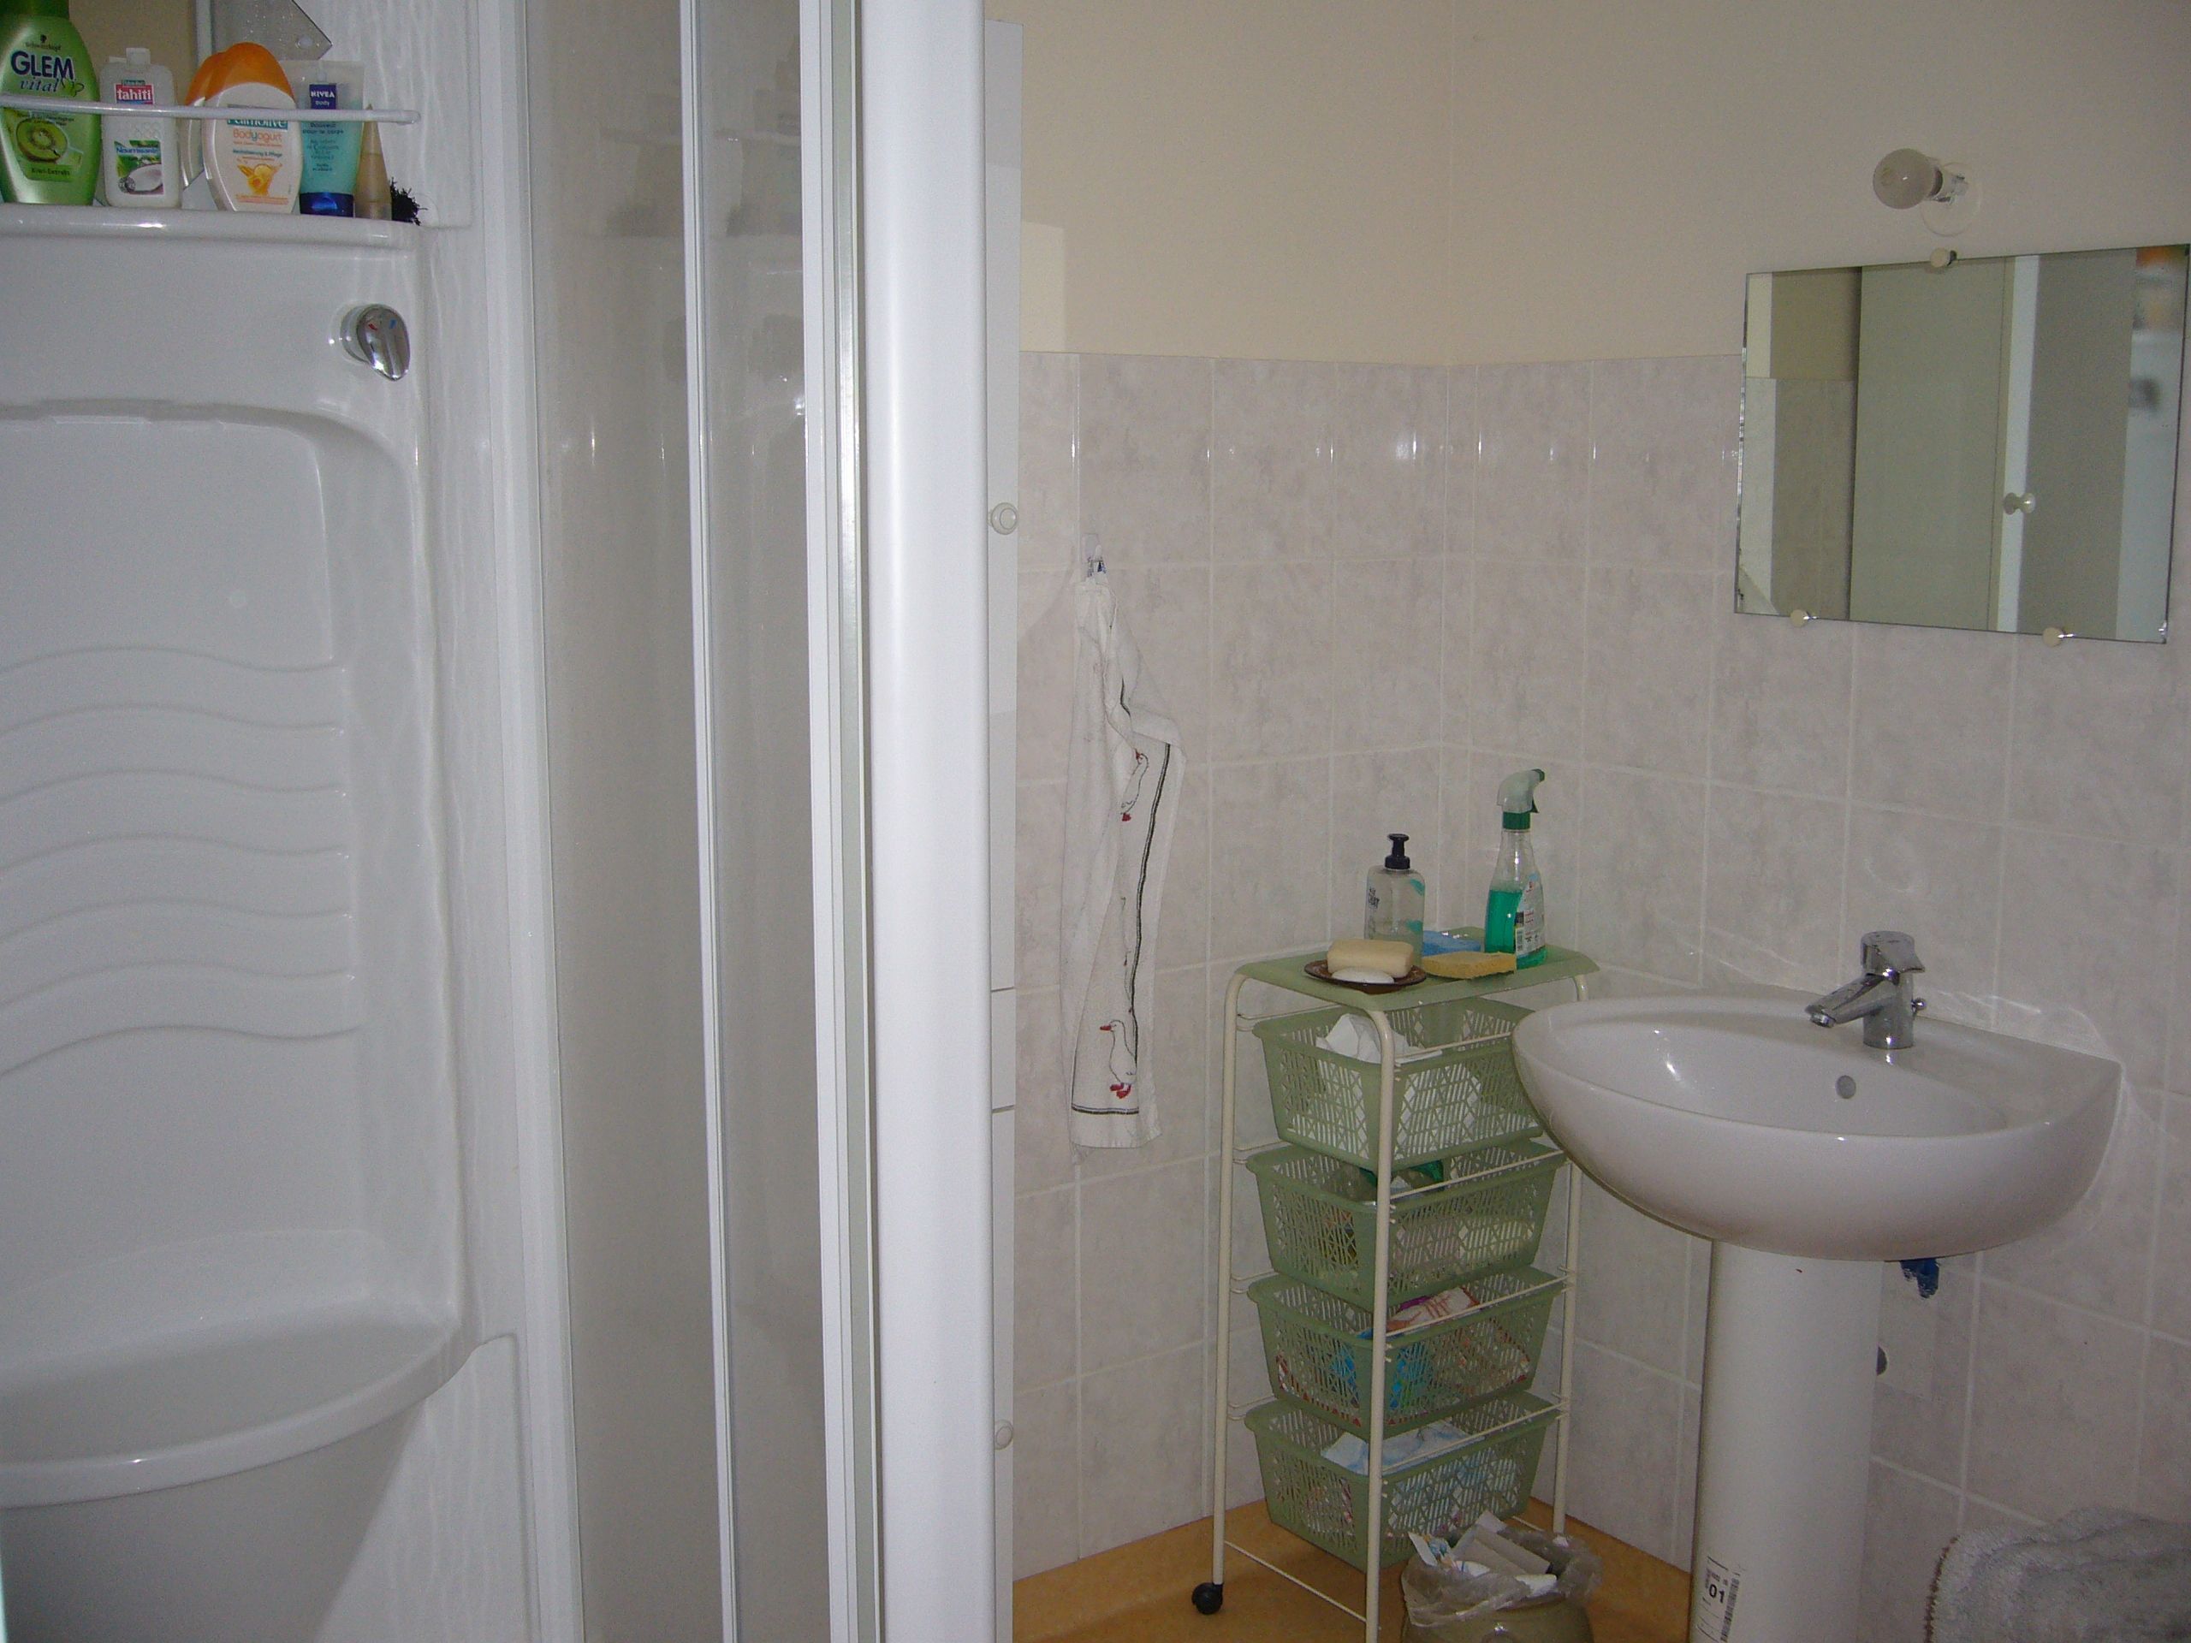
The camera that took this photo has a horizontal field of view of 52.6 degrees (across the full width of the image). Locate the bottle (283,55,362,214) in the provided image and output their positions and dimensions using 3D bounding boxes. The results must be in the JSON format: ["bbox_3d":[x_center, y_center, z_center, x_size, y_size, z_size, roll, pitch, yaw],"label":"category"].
[{"bbox_3d":[-0.679,-0.597,1.945,0.069,0.146,0.044,-4,10,-22],"label":"bottle"}]

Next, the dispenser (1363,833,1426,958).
[{"bbox_3d":[0.357,0.093,2.626,0.069,0.157,0.064,1,9,8],"label":"dispenser"}]

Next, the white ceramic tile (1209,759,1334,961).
[{"bbox_3d":[0.223,0.047,2.869,0.200,0.250,0.010,-6,11,-35],"label":"white ceramic tile"}]

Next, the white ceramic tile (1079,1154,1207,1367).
[{"bbox_3d":[0.061,0.561,2.821,0.200,0.250,0.010,-7,11,-35],"label":"white ceramic tile"}]

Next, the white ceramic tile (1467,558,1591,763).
[{"bbox_3d":[0.564,-0.211,2.888,0.010,0.250,0.200,-6,11,-35],"label":"white ceramic tile"}]

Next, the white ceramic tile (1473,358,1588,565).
[{"bbox_3d":[0.563,-0.457,2.826,0.010,0.250,0.200,-7,11,-35],"label":"white ceramic tile"}]

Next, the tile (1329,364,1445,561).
[{"bbox_3d":[0.389,-0.469,2.908,0.202,0.250,0.010,-6,11,-35],"label":"tile"}]

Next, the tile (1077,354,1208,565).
[{"bbox_3d":[0.060,-0.433,2.675,0.200,0.250,0.010,-6,11,-35],"label":"tile"}]

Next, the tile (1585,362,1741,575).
[{"bbox_3d":[0.677,-0.432,2.670,0.010,0.250,0.200,-7,11,-35],"label":"tile"}]

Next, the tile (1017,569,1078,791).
[{"bbox_3d":[-0.105,-0.163,2.584,0.200,0.250,0.010,-7,11,-35],"label":"tile"}]

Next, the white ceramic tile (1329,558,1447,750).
[{"bbox_3d":[0.388,-0.220,2.947,0.202,0.250,0.010,-6,11,-35],"label":"white ceramic tile"}]

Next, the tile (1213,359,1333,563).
[{"bbox_3d":[0.223,-0.449,2.780,0.200,0.250,0.010,-7,11,-35],"label":"tile"}]

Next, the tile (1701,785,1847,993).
[{"bbox_3d":[0.793,0.088,2.594,0.010,0.250,0.200,-7,11,-35],"label":"tile"}]

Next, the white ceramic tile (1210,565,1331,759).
[{"bbox_3d":[0.224,-0.201,2.819,0.200,0.250,0.010,-7,11,-35],"label":"white ceramic tile"}]

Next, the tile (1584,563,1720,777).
[{"bbox_3d":[0.681,-0.185,2.726,0.010,0.250,0.200,-6,11,-35],"label":"tile"}]

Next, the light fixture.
[{"bbox_3d":[0.853,-0.656,2.299,0.118,0.085,0.071,-6,11,-35],"label":"light fixture"}]

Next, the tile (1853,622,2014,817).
[{"bbox_3d":[0.907,-0.135,2.398,0.010,0.250,0.200,-7,11,-35],"label":"tile"}]

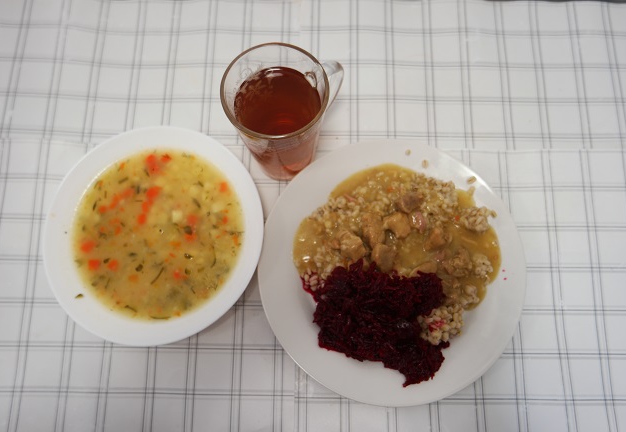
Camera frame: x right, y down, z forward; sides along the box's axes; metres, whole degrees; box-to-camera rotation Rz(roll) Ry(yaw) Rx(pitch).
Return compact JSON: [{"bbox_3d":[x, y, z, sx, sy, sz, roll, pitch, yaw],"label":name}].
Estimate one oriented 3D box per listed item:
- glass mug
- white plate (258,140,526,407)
[{"bbox_3d":[-0.019,-0.084,0.387,0.100,0.134,0.080,-30,79,-6],"label":"glass mug"},{"bbox_3d":[0.073,0.047,0.413,0.248,0.025,0.248,0,78,1],"label":"white plate"}]

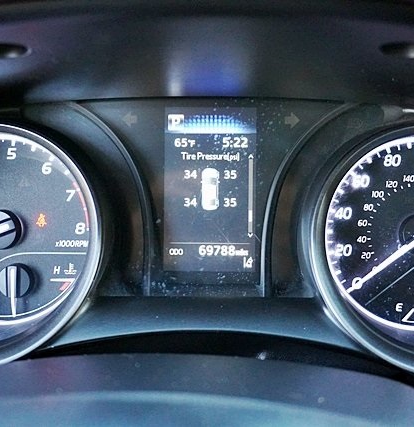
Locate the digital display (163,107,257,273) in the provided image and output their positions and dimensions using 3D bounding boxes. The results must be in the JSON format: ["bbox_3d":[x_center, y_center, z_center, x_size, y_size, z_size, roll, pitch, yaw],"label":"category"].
[{"bbox_3d":[0.002,-0.014,0.370,0.053,0.096,0.010,1,0,0],"label":"digital display"}]

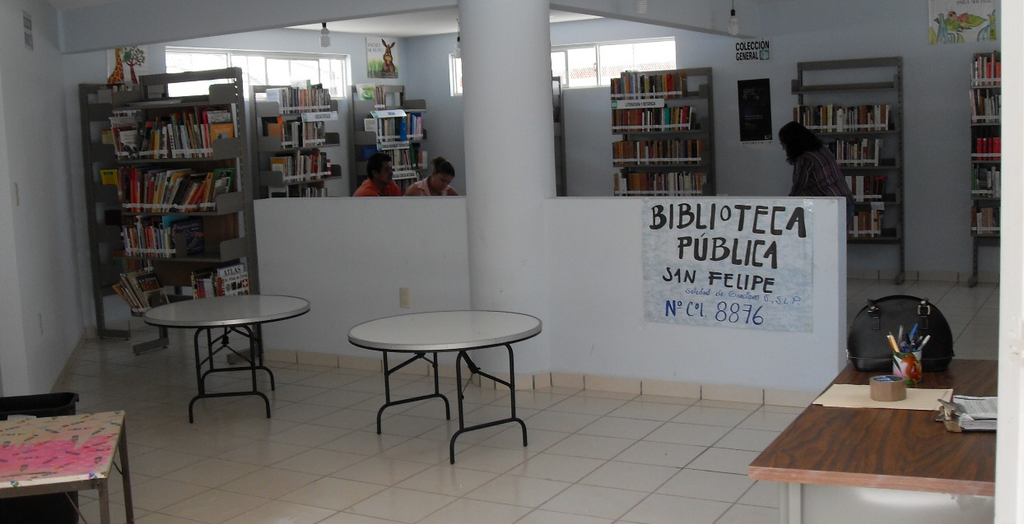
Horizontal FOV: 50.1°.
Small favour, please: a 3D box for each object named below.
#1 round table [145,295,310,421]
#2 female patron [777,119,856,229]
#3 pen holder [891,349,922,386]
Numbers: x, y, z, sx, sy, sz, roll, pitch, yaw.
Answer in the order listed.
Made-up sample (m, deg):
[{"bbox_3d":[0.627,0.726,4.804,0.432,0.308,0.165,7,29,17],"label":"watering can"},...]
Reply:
[{"bbox_3d":[-1.568,0.526,6.096,0.910,0.561,0.910,-4,7,-10],"label":"round table"},{"bbox_3d":[2.062,-0.228,7.385,0.580,1.450,0.480,-1,7,15],"label":"female patron"},{"bbox_3d":[1.075,0.279,2.970,0.079,0.090,0.079,0,7,20],"label":"pen holder"}]

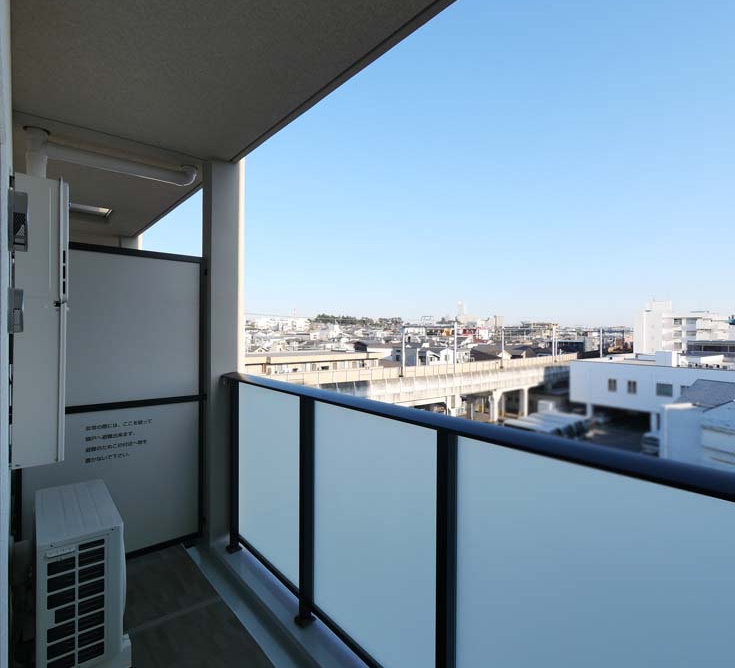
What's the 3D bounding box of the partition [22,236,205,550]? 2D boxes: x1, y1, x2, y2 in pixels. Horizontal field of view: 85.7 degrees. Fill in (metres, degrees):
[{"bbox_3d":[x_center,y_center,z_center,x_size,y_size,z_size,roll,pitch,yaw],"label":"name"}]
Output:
[{"bbox_3d":[-1.548,0.450,2.506,1.027,1.980,0.037,0,0,-41],"label":"partition"}]

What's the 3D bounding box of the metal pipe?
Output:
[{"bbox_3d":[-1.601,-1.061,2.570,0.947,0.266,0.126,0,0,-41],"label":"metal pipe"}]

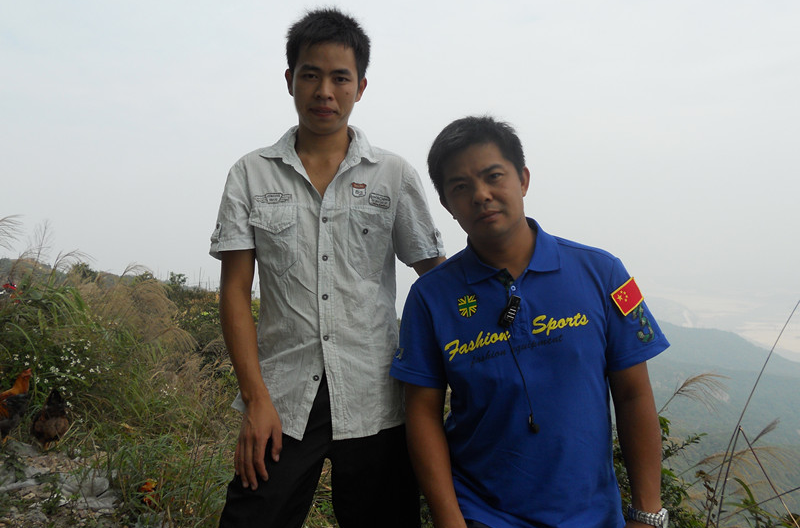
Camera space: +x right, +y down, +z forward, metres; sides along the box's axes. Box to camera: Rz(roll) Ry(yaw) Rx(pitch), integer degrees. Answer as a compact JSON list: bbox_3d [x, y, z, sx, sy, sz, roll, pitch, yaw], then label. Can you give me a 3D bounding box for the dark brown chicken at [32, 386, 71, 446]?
[{"bbox_3d":[-1.985,0.865,4.200,0.210,0.350,0.380,-1,3,-29],"label":"dark brown chicken"}]

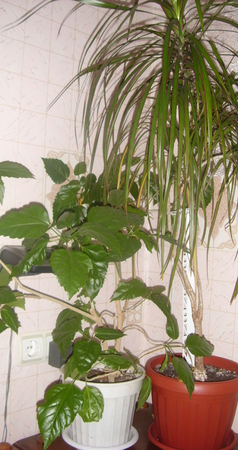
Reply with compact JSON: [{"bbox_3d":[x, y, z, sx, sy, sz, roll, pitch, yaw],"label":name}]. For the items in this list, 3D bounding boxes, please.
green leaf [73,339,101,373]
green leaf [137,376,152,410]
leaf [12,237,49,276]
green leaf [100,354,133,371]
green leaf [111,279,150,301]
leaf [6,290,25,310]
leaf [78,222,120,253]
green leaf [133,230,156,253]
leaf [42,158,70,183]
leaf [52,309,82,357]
[{"bbox_3d":[-0.078,0.325,1.000,0.071,0.095,0.015,6,-39,3],"label":"green leaf"},{"bbox_3d":[0.057,0.376,0.899,0.030,0.076,0.020,19,0,28],"label":"green leaf"},{"bbox_3d":[-0.216,0.076,0.990,0.063,0.127,0.025,15,-35,40],"label":"leaf"},{"bbox_3d":[-0.007,0.361,1.060,0.081,0.015,0.050,5,37,11],"label":"green leaf"},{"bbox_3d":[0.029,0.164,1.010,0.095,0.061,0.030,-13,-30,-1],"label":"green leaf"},{"bbox_3d":[-0.251,0.180,0.960,0.051,0.061,0.022,-27,-18,-15],"label":"leaf"},{"bbox_3d":[-0.049,0.030,1.000,0.127,0.020,0.076,32,38,19],"label":"leaf"},{"bbox_3d":[0.069,0.045,1.100,0.085,0.017,0.043,45,44,16],"label":"green leaf"},{"bbox_3d":[-0.155,-0.133,1.000,0.052,0.077,0.022,-39,0,-13],"label":"leaf"},{"bbox_3d":[-0.129,0.268,1.010,0.075,0.121,0.022,5,-30,21],"label":"leaf"}]

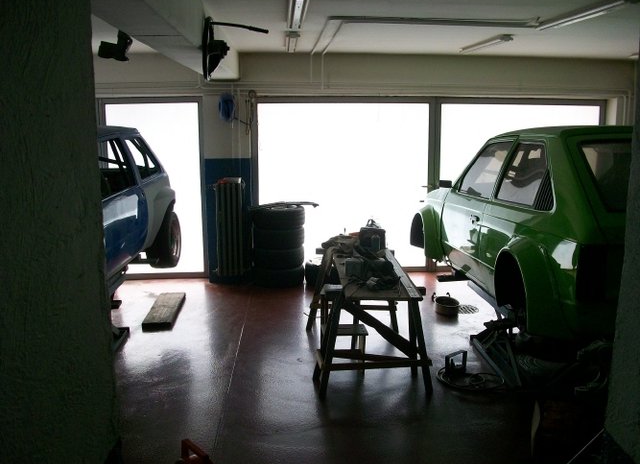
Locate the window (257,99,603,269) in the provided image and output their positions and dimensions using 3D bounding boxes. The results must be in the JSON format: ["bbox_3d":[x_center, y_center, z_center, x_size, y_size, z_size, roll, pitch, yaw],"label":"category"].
[{"bbox_3d":[1.225,-0.515,7.000,3.800,1.920,0.100,-1,10,-3],"label":"window"}]

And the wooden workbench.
[{"bbox_3d":[0.305,0.585,4.647,0.750,0.620,1.620,-1,10,-3],"label":"wooden workbench"}]

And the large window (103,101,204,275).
[{"bbox_3d":[-1.792,-0.460,6.774,1.080,1.940,0.100,-1,10,-3],"label":"large window"}]

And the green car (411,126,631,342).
[{"bbox_3d":[1.940,-0.215,5.060,1.680,1.180,3.800,-1,7,-3],"label":"green car"}]

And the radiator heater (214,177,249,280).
[{"bbox_3d":[-0.926,-0.034,6.553,0.320,1.040,0.170,-1,10,-3],"label":"radiator heater"}]

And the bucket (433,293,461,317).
[{"bbox_3d":[1.149,0.658,5.675,0.220,0.120,0.220,-1,10,-3],"label":"bucket"}]

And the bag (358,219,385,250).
[{"bbox_3d":[0.453,0.021,5.410,0.210,0.270,0.170,-1,10,-3],"label":"bag"}]

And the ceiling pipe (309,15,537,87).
[{"bbox_3d":[0.729,-1.533,5.561,1.540,0.360,2.350,-1,10,-3],"label":"ceiling pipe"}]

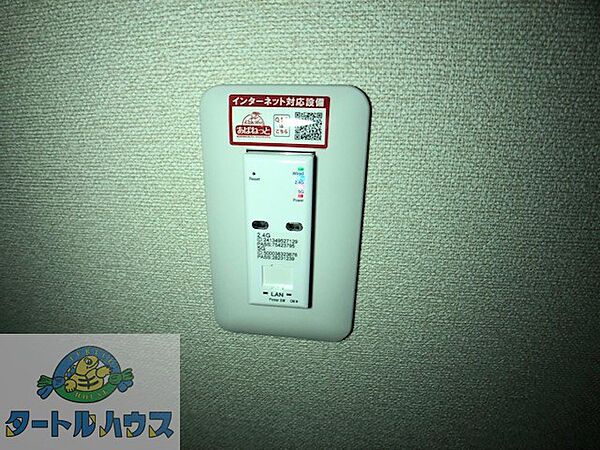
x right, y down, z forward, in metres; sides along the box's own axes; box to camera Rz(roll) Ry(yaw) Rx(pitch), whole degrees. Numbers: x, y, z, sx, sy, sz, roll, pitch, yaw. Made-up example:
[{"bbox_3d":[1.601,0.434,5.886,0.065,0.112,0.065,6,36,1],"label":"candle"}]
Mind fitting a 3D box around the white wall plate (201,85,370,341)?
[{"bbox_3d":[-0.008,0.002,0.211,0.070,0.120,0.011,3,24,5],"label":"white wall plate"}]

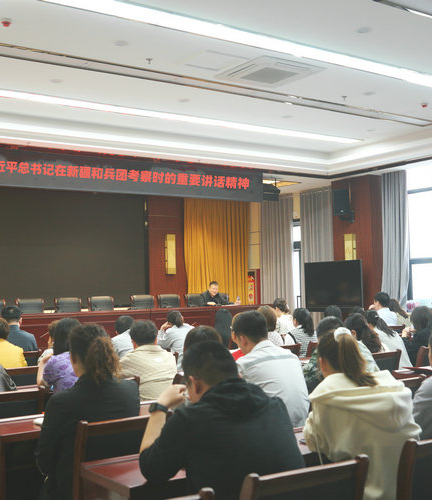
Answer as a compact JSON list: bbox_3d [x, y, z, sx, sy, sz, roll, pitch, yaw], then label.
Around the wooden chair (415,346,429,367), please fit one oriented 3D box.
[{"bbox_3d":[1.894,1.363,6.803,0.460,0.950,0.540,1,-3,-35],"label":"wooden chair"}]

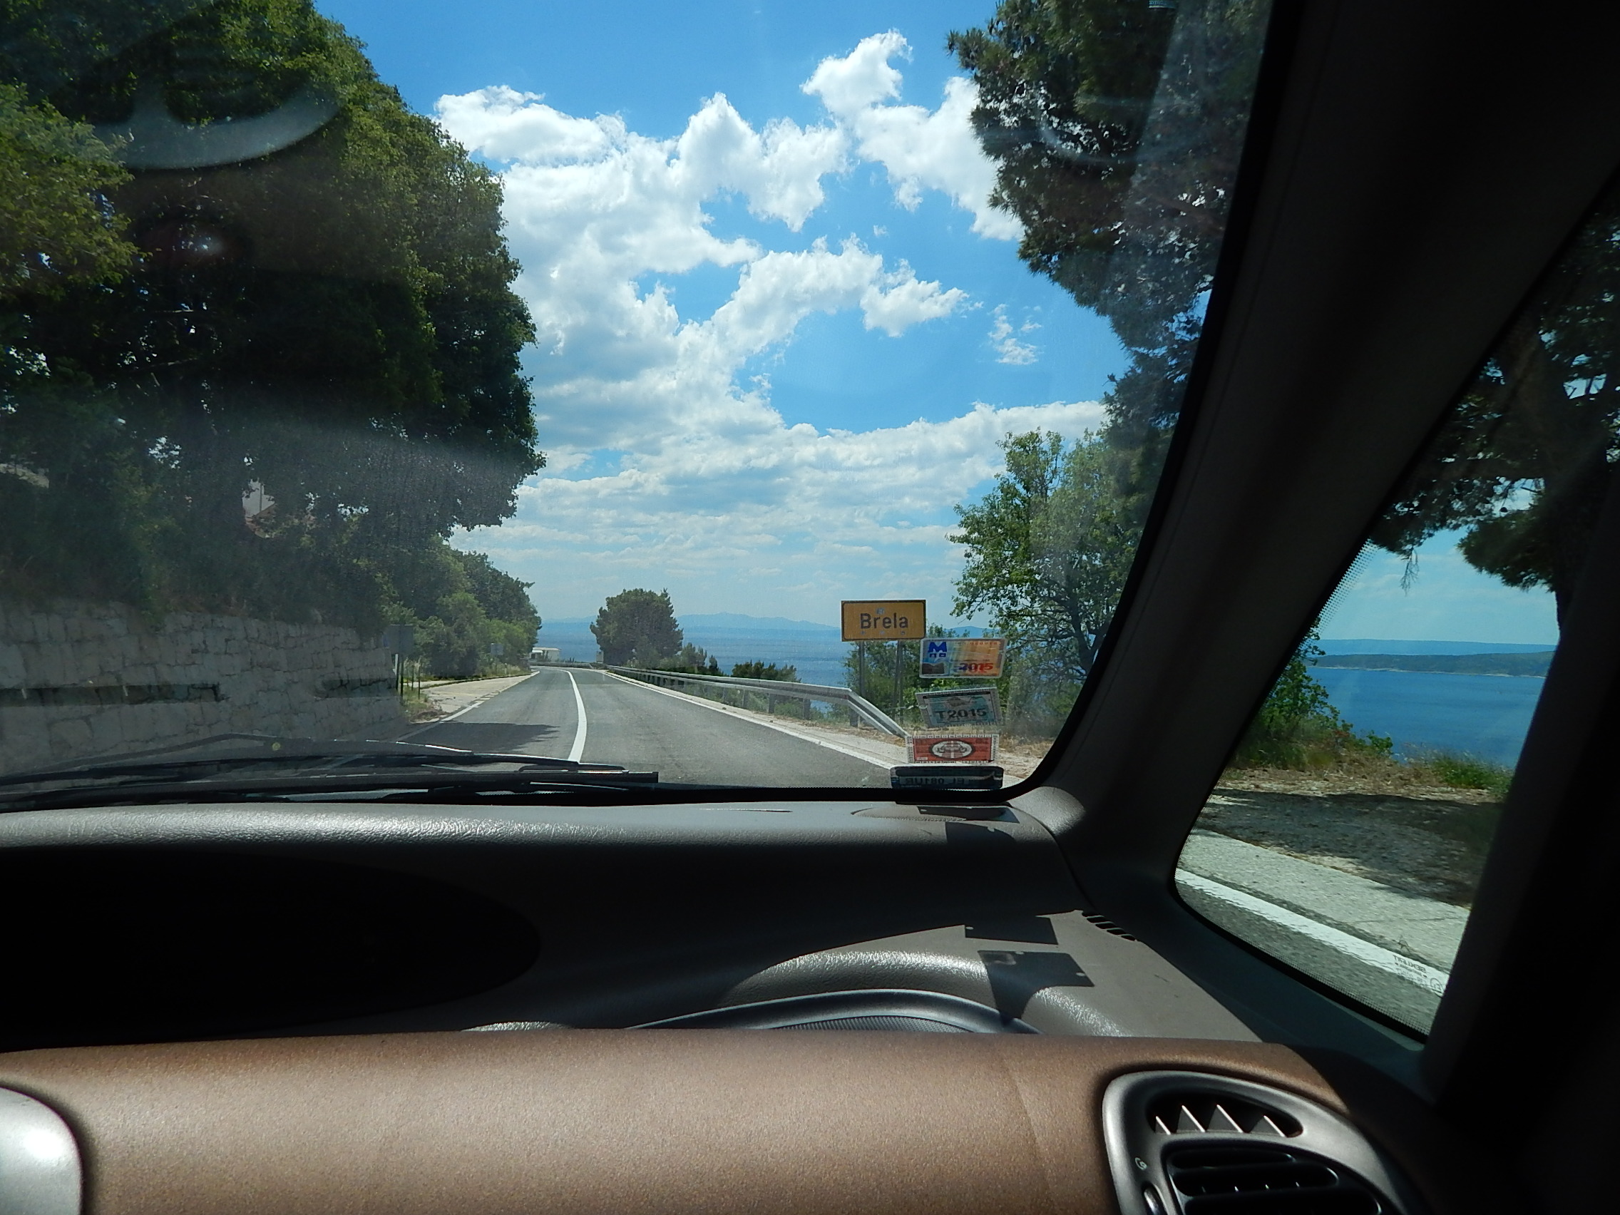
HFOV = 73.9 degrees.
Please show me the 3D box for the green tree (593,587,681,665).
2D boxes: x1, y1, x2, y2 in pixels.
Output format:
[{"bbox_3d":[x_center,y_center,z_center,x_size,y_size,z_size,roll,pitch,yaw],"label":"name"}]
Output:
[{"bbox_3d":[-16.108,2.058,100.000,8.300,7.500,7.800,1,-1,-9],"label":"green tree"}]

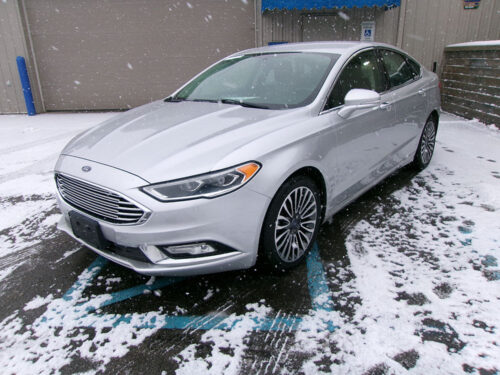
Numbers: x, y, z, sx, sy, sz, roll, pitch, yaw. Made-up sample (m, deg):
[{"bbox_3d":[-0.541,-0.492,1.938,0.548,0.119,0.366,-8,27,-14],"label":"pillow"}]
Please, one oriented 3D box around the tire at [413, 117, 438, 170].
[{"bbox_3d":[2.038,-0.548,4.650,0.235,0.670,0.670,14,25,37],"label":"tire"}]

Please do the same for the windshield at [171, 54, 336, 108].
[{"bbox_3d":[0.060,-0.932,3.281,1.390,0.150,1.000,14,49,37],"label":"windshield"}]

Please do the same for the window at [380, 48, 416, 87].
[{"bbox_3d":[1.413,-1.145,3.734,0.090,0.370,0.800,-12,8,43],"label":"window"}]

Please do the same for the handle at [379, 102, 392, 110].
[{"bbox_3d":[1.105,-0.667,3.195,0.055,0.055,0.240,14,25,37],"label":"handle"}]

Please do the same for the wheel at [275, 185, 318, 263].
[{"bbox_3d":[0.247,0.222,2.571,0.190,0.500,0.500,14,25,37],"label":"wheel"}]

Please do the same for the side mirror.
[{"bbox_3d":[0.763,-0.590,2.710,0.220,0.180,0.250,14,25,37],"label":"side mirror"}]

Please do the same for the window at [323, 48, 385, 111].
[{"bbox_3d":[0.822,-0.877,3.067,0.090,0.410,1.180,-12,8,43],"label":"window"}]

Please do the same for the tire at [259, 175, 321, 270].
[{"bbox_3d":[0.239,0.220,2.577,0.235,0.670,0.670,14,25,37],"label":"tire"}]

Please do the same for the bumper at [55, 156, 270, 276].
[{"bbox_3d":[-0.780,0.094,2.534,1.830,0.630,0.690,14,25,37],"label":"bumper"}]

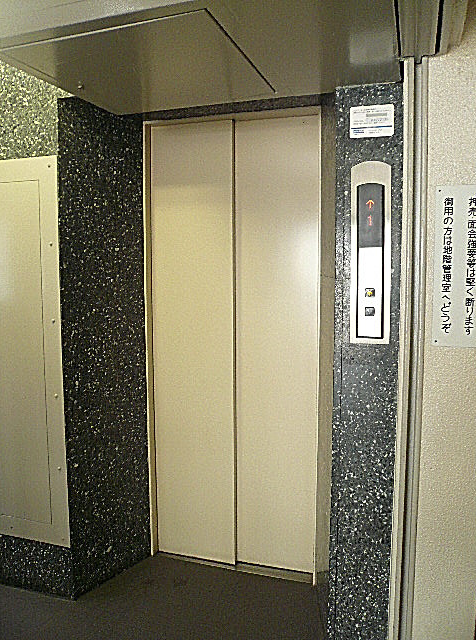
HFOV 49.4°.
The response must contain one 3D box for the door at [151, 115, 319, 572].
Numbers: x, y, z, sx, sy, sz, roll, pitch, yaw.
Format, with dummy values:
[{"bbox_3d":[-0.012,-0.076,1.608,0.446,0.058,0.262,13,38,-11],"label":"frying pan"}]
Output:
[{"bbox_3d":[-0.021,0.145,2.457,0.790,2.100,0.070,1,6,16],"label":"door"}]

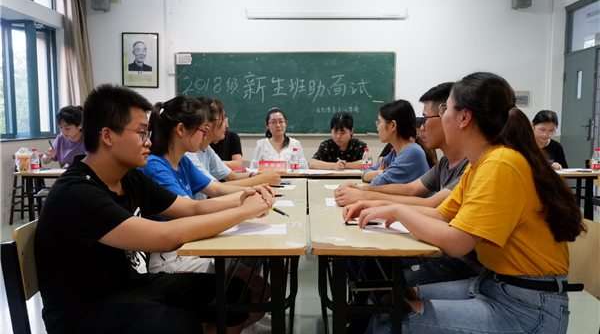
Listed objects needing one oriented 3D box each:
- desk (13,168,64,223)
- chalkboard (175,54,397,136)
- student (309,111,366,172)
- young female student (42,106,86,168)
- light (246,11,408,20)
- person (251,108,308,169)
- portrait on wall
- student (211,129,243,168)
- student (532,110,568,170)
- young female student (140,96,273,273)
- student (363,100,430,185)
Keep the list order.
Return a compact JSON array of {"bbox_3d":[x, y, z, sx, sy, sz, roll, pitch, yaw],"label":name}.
[{"bbox_3d":[-1.940,0.402,4.010,0.600,0.760,0.410,0,6,1],"label":"desk"},{"bbox_3d":[-0.204,-1.066,6.950,3.171,1.185,0.060,0,5,1],"label":"chalkboard"},{"bbox_3d":[0.320,0.143,4.235,0.520,1.230,0.600,0,6,1],"label":"student"},{"bbox_3d":[-1.866,0.128,4.027,0.550,1.280,0.660,1,5,11],"label":"young female student"},{"bbox_3d":[0.384,-2.114,6.743,2.232,0.100,0.110,0,6,1],"label":"light"},{"bbox_3d":[-0.185,0.115,4.176,0.500,1.270,0.660,0,5,1],"label":"person"},{"bbox_3d":[-2.259,-1.513,6.853,0.525,0.787,0.030,0,6,1],"label":"portrait on wall"},{"bbox_3d":[-0.760,0.103,4.282,0.500,1.300,0.600,0,6,1],"label":"student"},{"bbox_3d":[2.049,0.143,4.078,0.500,1.240,0.660,0,5,1],"label":"student"},{"bbox_3d":[-0.450,0.316,2.263,0.680,1.280,0.560,-1,6,-6],"label":"young female student"},{"bbox_3d":[0.600,0.241,2.852,0.640,1.260,0.480,0,5,1],"label":"student"}]

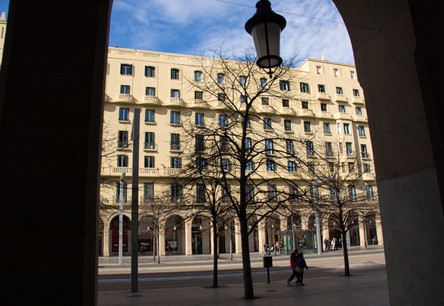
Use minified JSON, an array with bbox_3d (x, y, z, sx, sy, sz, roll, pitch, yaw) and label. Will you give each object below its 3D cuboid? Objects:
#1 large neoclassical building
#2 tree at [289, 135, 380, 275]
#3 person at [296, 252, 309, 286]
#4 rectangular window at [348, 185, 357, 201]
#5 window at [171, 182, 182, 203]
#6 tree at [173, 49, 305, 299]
[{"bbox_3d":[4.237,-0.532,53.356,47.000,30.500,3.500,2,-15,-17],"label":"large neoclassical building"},{"bbox_3d":[6.602,2.832,20.136,5.300,8.220,5.000,2,-15,-17],"label":"tree"},{"bbox_3d":[3.963,5.837,17.396,0.550,1.600,0.500,2,-15,-17],"label":"person"},{"bbox_3d":[21.070,6.411,55.822,1.250,2.600,0.250,2,-15,-17],"label":"rectangular window"},{"bbox_3d":[-6.286,5.457,47.497,1.500,2.650,0.250,2,-15,-17],"label":"window"},{"bbox_3d":[0.658,0.341,14.772,5.100,10.960,5.000,2,-15,-17],"label":"tree"}]

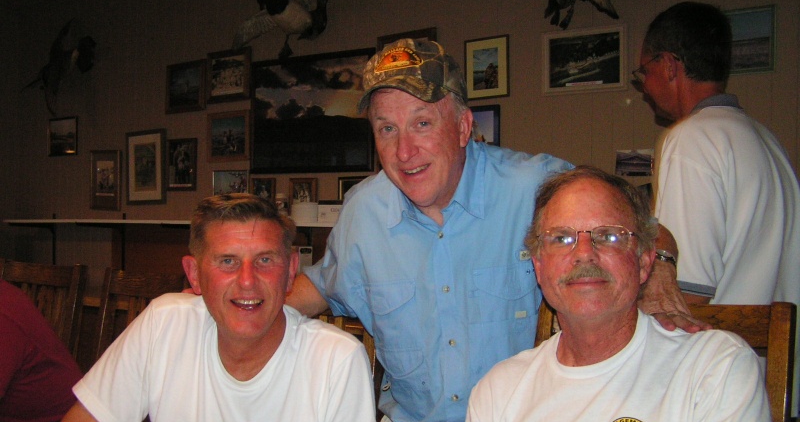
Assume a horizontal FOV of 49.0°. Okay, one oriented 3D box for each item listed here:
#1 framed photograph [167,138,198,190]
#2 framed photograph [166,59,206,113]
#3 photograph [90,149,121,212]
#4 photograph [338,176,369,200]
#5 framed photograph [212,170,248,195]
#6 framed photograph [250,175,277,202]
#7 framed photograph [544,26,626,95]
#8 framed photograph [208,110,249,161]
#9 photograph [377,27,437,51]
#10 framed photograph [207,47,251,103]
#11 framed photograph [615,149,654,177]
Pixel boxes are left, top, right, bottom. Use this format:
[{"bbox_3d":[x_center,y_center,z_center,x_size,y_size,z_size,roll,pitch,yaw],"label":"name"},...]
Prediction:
[{"bbox_3d":[-1.196,-0.253,4.817,0.237,0.285,0.022,0,0,35],"label":"framed photograph"},{"bbox_3d":[-1.172,-0.677,4.804,0.325,0.272,0.025,0,0,35],"label":"framed photograph"},{"bbox_3d":[-1.770,-0.186,5.296,0.289,0.357,0.025,0,0,36],"label":"photograph"},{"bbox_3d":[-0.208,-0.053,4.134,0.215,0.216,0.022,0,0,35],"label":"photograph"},{"bbox_3d":[-0.886,-0.103,4.643,0.274,0.222,0.025,0,0,36],"label":"framed photograph"},{"bbox_3d":[-0.695,-0.058,4.470,0.169,0.220,0.022,0,0,35],"label":"framed photograph"},{"bbox_3d":[0.727,-0.586,3.457,0.355,0.243,0.025,0,0,36],"label":"framed photograph"},{"bbox_3d":[-0.901,-0.394,4.657,0.319,0.260,0.025,0,0,36],"label":"framed photograph"},{"bbox_3d":[0.028,-0.675,3.976,0.322,0.270,0.025,0,0,35],"label":"photograph"},{"bbox_3d":[-0.901,-0.709,4.617,0.322,0.273,0.025,0,0,35],"label":"framed photograph"},{"bbox_3d":[0.899,-0.185,3.372,0.150,0.100,0.014,0,0,35],"label":"framed photograph"}]

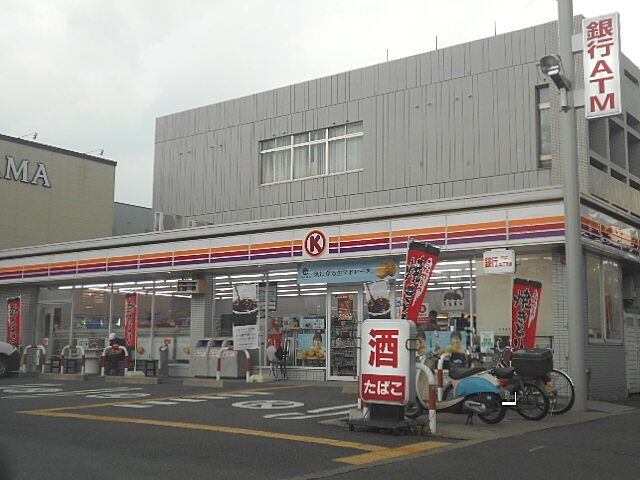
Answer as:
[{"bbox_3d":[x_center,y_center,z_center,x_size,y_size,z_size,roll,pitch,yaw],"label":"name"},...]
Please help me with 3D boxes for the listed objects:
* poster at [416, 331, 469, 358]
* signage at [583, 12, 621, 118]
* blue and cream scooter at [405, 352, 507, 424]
[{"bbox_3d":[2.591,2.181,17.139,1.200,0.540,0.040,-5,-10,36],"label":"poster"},{"bbox_3d":[4.888,-3.025,14.100,0.600,1.800,0.160,-5,-10,36],"label":"signage"},{"bbox_3d":[1.816,1.979,11.146,1.660,1.000,0.640,-5,-10,35],"label":"blue and cream scooter"}]

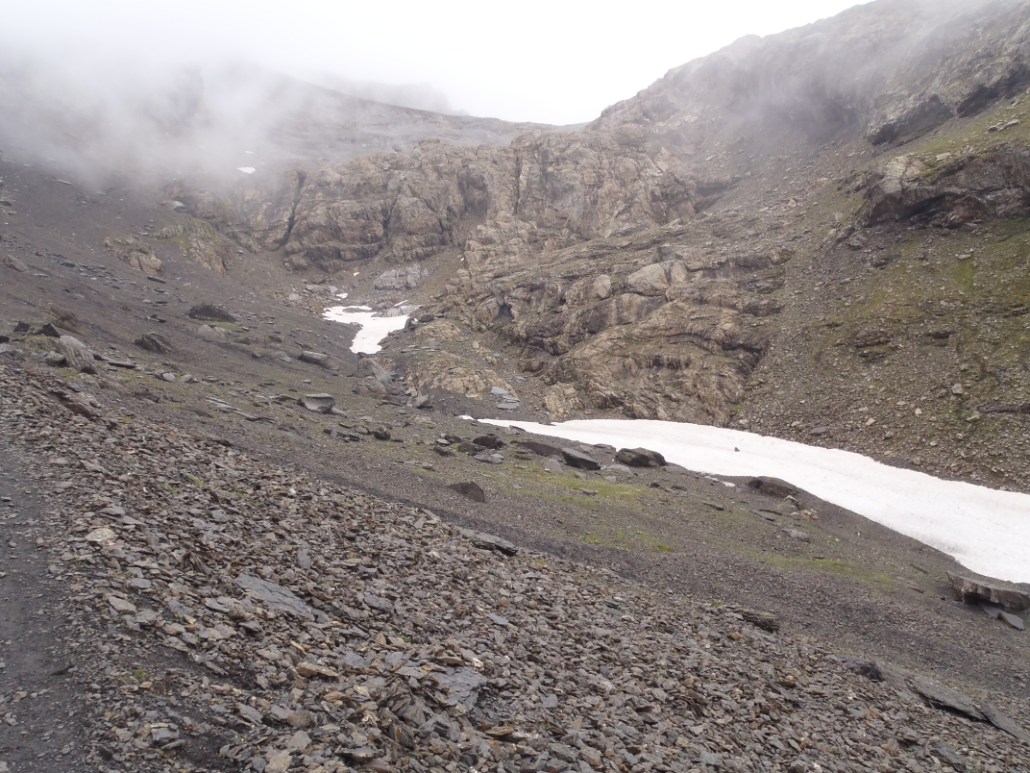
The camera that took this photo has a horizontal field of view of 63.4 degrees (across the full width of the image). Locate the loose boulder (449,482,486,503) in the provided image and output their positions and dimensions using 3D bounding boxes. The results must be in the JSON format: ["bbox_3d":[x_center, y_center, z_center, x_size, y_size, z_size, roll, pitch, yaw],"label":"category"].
[{"bbox_3d":[-0.913,2.021,16.000,0.698,0.368,0.524,0,0,-3],"label":"loose boulder"}]

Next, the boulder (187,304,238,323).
[{"bbox_3d":[-14.462,-3.483,40.000,2.282,0.833,1.483,0,0,-20],"label":"boulder"}]

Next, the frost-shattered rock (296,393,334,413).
[{"bbox_3d":[-5.504,0.464,23.000,1.003,0.529,0.753,0,0,-13],"label":"frost-shattered rock"}]

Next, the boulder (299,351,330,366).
[{"bbox_3d":[-8.215,-1.157,34.000,1.179,0.529,0.825,0,0,-14],"label":"boulder"}]

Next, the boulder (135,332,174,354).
[{"bbox_3d":[-10.826,-1.312,25.000,1.091,0.597,0.873,0,0,-23],"label":"boulder"}]

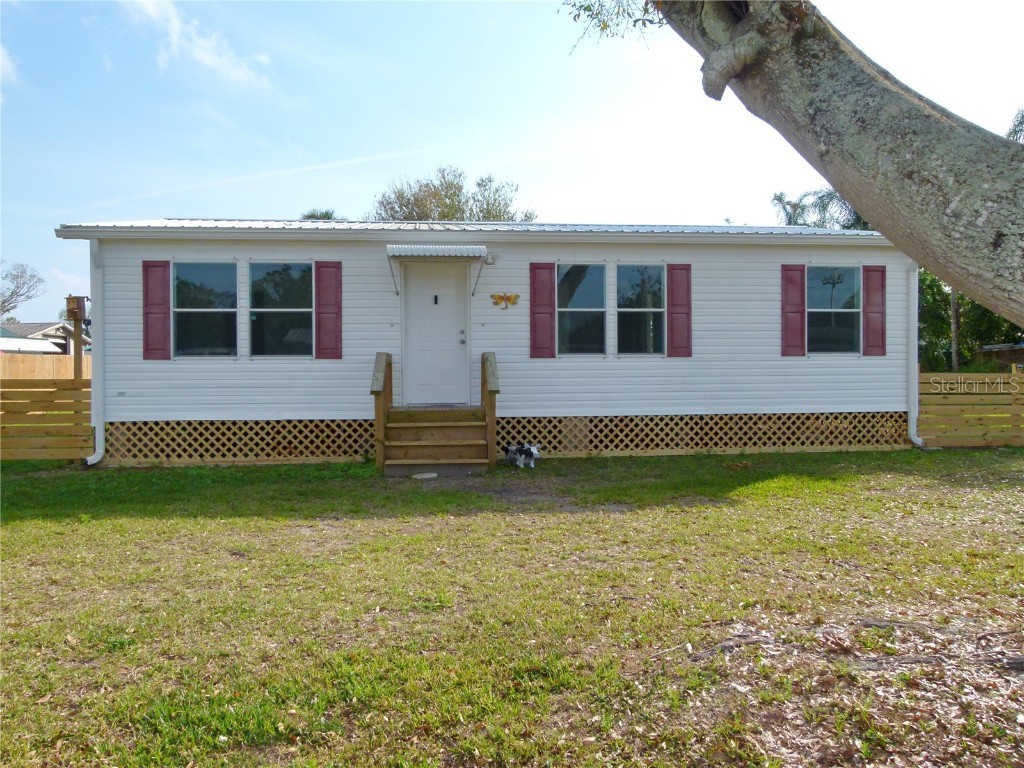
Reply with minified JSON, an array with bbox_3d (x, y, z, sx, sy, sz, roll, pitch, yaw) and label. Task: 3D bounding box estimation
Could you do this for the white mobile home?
[{"bbox_3d":[-0.162,-1.093,14.711,12.954,4.266,8.250,0,1,-6],"label":"white mobile home"}]

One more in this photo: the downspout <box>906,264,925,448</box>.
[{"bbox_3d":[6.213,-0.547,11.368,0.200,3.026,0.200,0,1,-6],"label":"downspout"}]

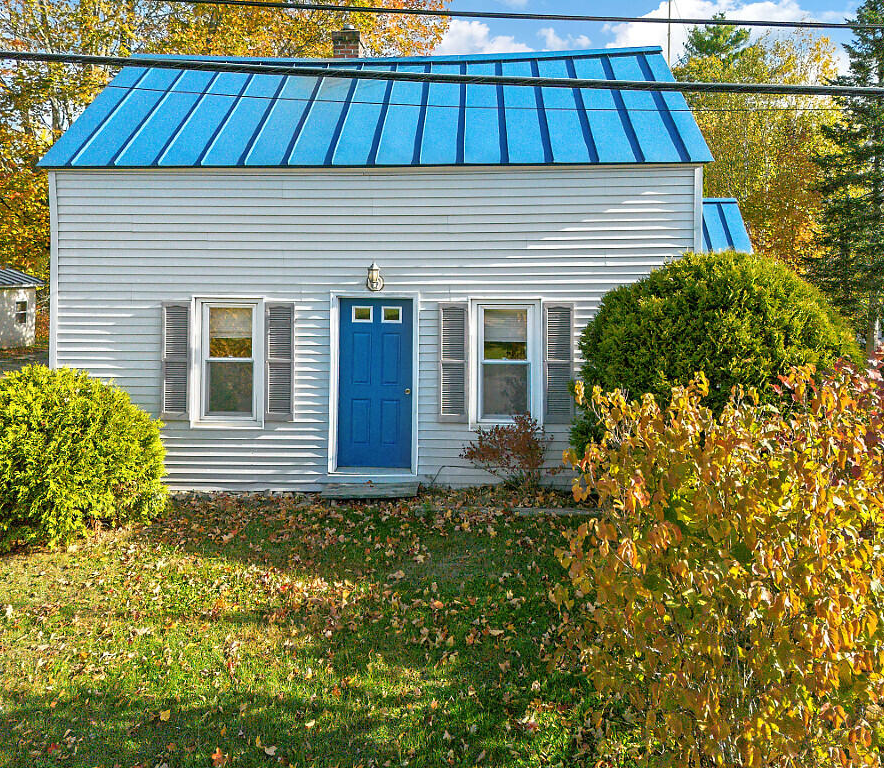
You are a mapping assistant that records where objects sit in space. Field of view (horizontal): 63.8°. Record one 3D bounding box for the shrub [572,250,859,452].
[{"bbox_3d":[2.770,0.040,7.200,2.850,2.750,2.650,0,4,0],"label":"shrub"}]

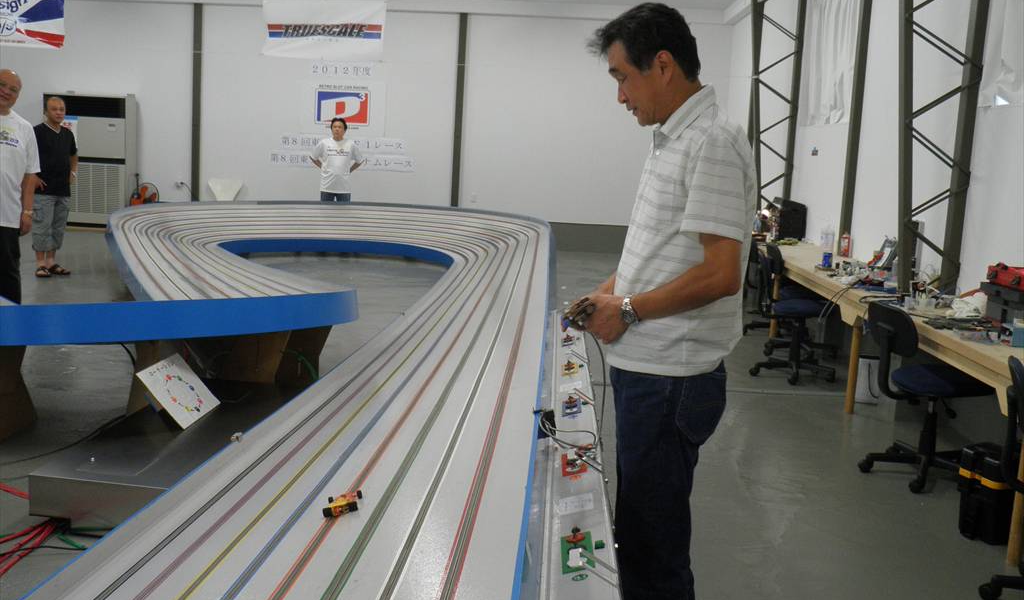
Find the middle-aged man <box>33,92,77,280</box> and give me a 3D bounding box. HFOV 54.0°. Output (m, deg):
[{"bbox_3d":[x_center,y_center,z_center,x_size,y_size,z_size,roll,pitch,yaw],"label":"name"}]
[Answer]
[{"bbox_3d":[-4.399,-1.093,9.676,0.460,1.690,0.300,-2,10,-33],"label":"middle-aged man"}]

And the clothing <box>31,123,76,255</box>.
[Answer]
[{"bbox_3d":[-4.399,-1.082,9.677,0.460,1.230,0.280,-2,10,-33],"label":"clothing"}]

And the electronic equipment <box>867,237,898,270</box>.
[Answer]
[{"bbox_3d":[2.521,-0.316,6.890,0.180,0.210,0.250,3,8,2],"label":"electronic equipment"}]

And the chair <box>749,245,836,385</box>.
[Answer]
[{"bbox_3d":[1.866,0.064,6.604,0.540,0.830,0.540,2,8,-4],"label":"chair"}]

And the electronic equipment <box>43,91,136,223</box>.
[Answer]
[{"bbox_3d":[-6.029,-1.941,14.444,1.180,1.880,0.380,3,8,2],"label":"electronic equipment"}]

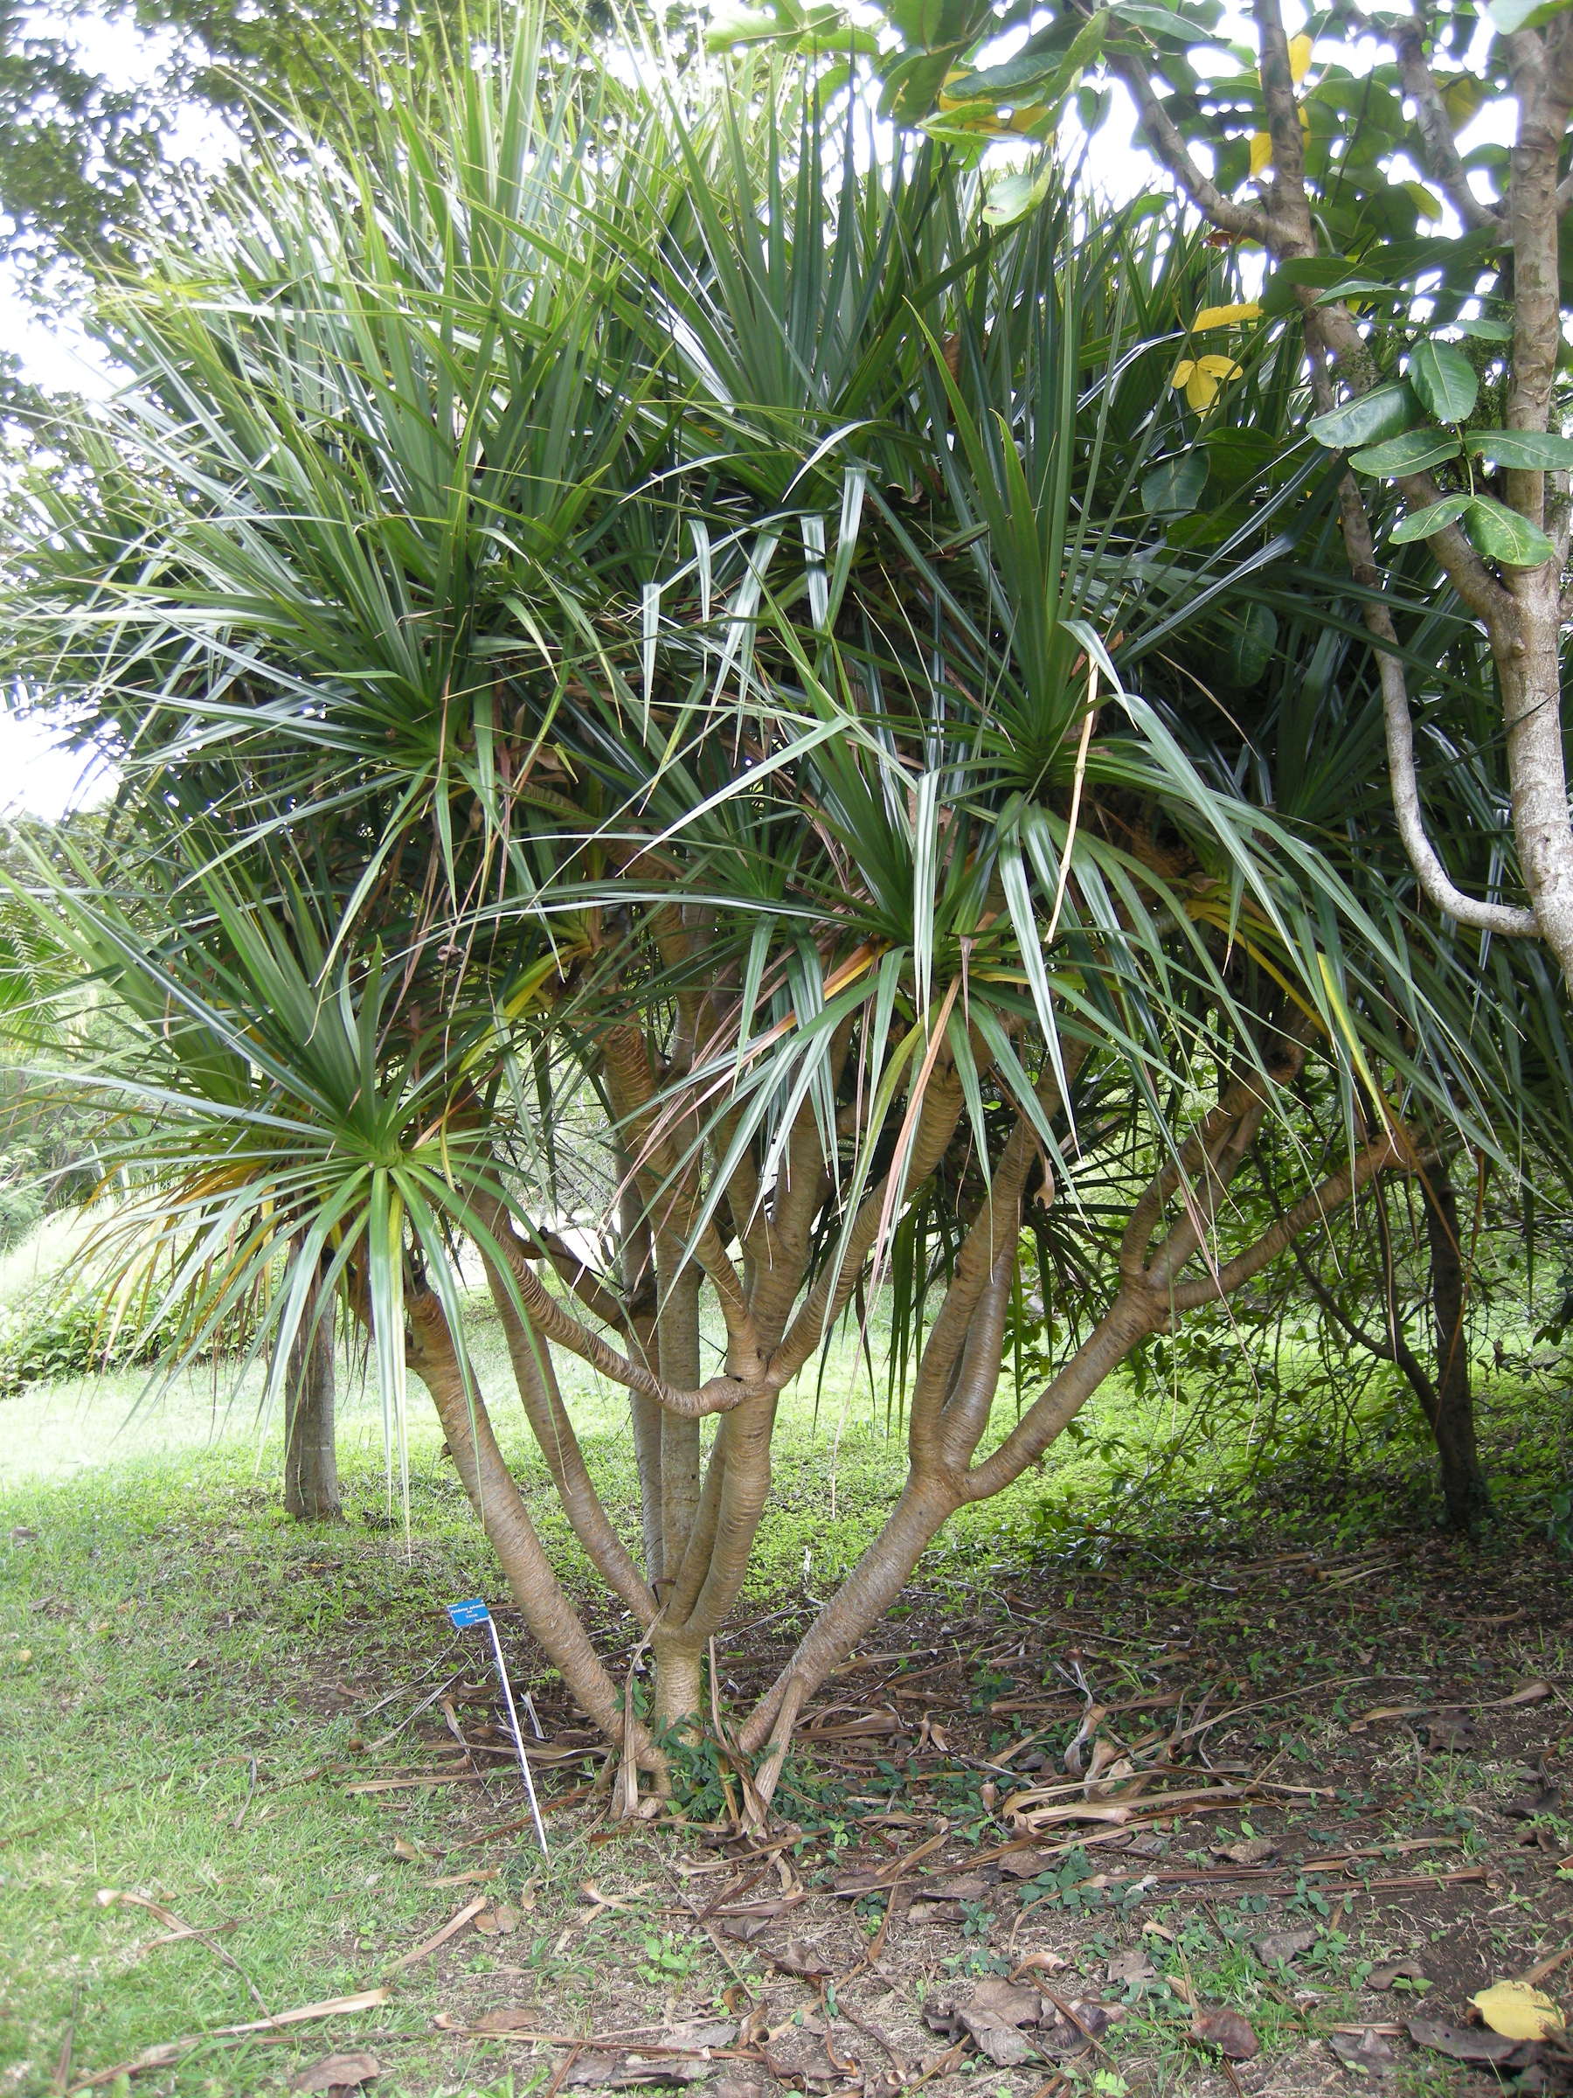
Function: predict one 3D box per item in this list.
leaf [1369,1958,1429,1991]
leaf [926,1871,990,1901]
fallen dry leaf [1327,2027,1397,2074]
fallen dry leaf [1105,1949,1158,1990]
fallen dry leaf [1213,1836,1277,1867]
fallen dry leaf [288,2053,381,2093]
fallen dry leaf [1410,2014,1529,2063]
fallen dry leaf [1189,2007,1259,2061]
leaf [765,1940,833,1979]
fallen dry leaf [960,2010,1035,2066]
[{"bbox_3d":[1.151,1.737,3.984,0.108,0.030,0.080,-1,-3,16],"label":"leaf"},{"bbox_3d":[0.360,1.758,4.457,0.129,0.030,0.080,0,-2,5],"label":"leaf"},{"bbox_3d":[0.965,1.679,3.557,0.114,0.050,0.089,-1,-3,15],"label":"fallen dry leaf"},{"bbox_3d":[0.652,1.738,4.012,0.096,0.030,0.106,0,-2,9],"label":"fallen dry leaf"},{"bbox_3d":[0.990,1.727,4.568,0.131,0.040,0.090,-1,-3,12],"label":"fallen dry leaf"},{"bbox_3d":[-0.741,1.681,3.484,0.147,0.040,0.068,1,-3,-12],"label":"fallen dry leaf"},{"bbox_3d":[1.183,1.722,3.688,0.193,0.035,0.080,-1,-3,17],"label":"fallen dry leaf"},{"bbox_3d":[0.748,1.679,3.614,0.117,0.055,0.105,-1,-3,12],"label":"fallen dry leaf"},{"bbox_3d":[0.025,1.700,3.962,0.126,0.042,0.102,0,-2,0],"label":"leaf"},{"bbox_3d":[0.360,1.684,3.613,0.130,0.045,0.138,0,-2,6],"label":"fallen dry leaf"}]

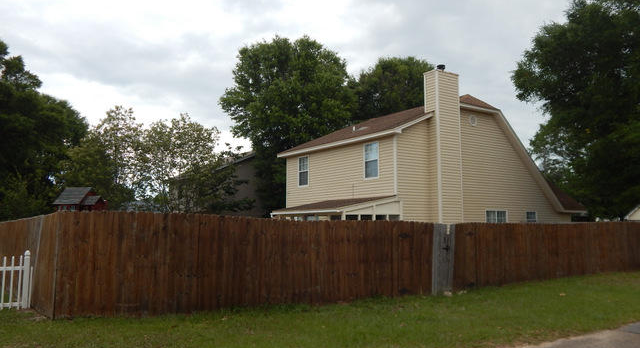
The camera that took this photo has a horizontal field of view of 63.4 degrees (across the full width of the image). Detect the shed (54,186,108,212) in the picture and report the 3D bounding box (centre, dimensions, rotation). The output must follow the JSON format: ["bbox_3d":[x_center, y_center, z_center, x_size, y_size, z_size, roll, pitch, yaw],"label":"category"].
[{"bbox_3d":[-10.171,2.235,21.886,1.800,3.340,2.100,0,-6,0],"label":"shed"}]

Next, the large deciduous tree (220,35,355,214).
[{"bbox_3d":[-2.274,-2.252,35.431,9.200,15.100,9.200,0,-6,-4],"label":"large deciduous tree"}]

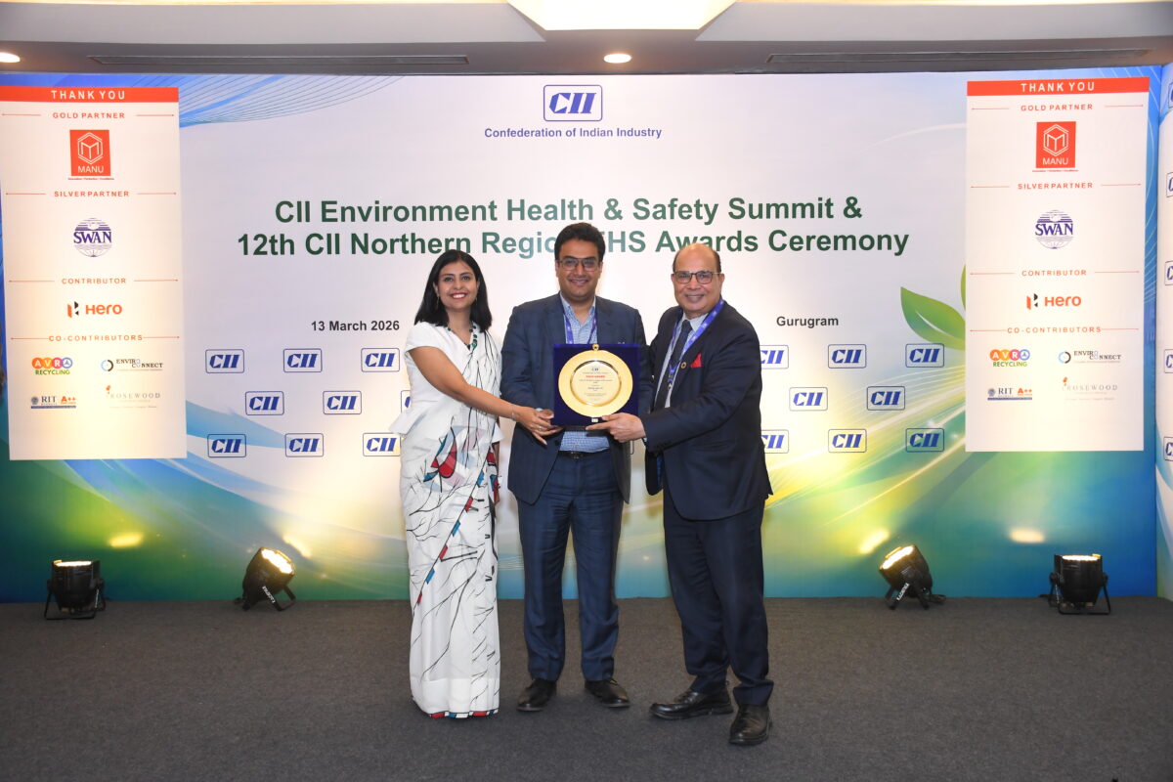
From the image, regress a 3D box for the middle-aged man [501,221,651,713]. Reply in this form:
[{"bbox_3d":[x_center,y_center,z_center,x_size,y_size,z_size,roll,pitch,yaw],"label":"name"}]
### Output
[{"bbox_3d":[-0.038,0.265,4.271,0.560,1.750,0.440,0,2,0],"label":"middle-aged man"}]

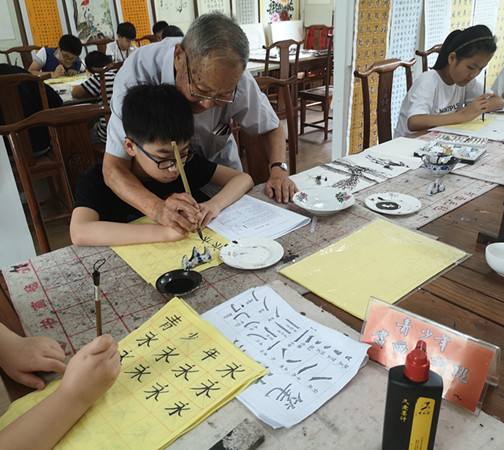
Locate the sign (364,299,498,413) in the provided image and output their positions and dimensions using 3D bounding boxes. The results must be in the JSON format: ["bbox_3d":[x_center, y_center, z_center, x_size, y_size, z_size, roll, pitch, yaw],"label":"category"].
[{"bbox_3d":[0.273,0.189,0.734,0.202,0.098,0.078,20,34,41],"label":"sign"}]

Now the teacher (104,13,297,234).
[{"bbox_3d":[-0.130,-0.004,1.563,0.560,1.320,0.720,-14,29,-21],"label":"teacher"}]

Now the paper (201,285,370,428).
[{"bbox_3d":[0.038,0.204,0.840,0.225,0.010,0.305,-22,31,-34],"label":"paper"}]

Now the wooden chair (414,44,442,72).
[{"bbox_3d":[1.452,-0.768,3.321,0.480,0.980,0.470,-24,33,-35],"label":"wooden chair"}]

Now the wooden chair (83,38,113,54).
[{"bbox_3d":[-1.503,-1.541,5.189,0.470,0.980,0.480,22,36,40],"label":"wooden chair"}]

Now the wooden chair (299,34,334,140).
[{"bbox_3d":[0.779,-1.451,4.862,0.480,1.060,0.460,-22,31,-34],"label":"wooden chair"}]

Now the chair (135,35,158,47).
[{"bbox_3d":[-1.002,-1.599,5.432,0.480,1.050,0.460,-20,29,-31],"label":"chair"}]

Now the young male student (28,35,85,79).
[{"bbox_3d":[-1.834,-1.271,4.703,0.550,1.150,0.650,-20,30,-32],"label":"young male student"}]

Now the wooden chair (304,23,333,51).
[{"bbox_3d":[0.625,-1.866,5.610,0.470,0.980,0.480,-23,33,-34],"label":"wooden chair"}]

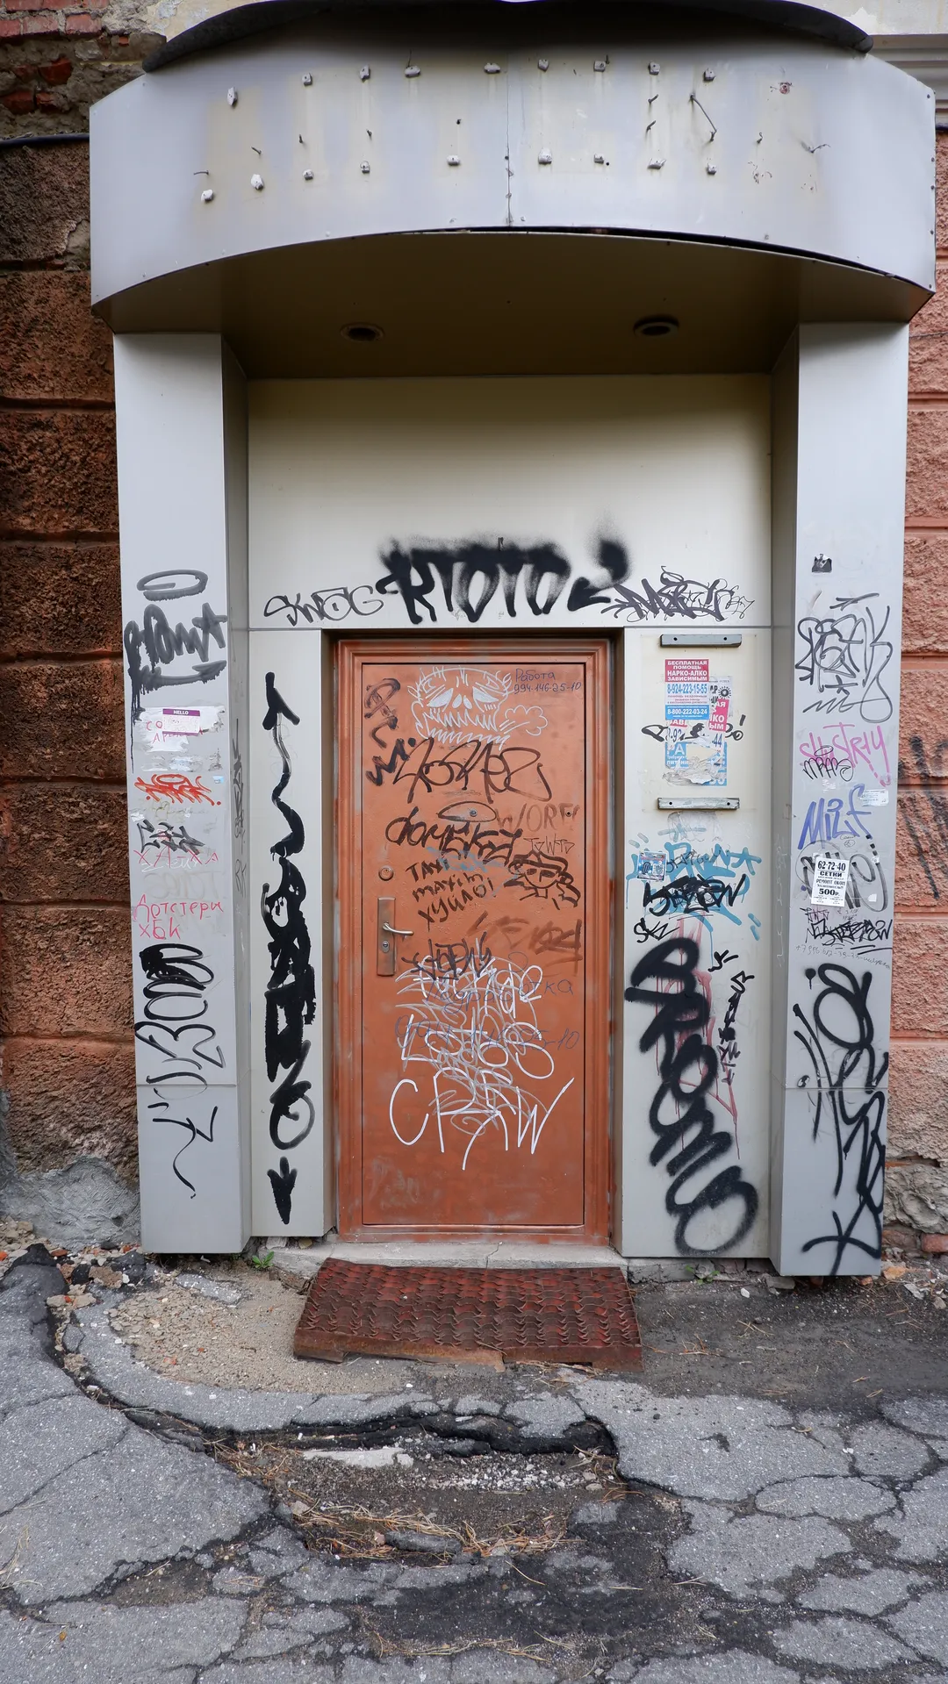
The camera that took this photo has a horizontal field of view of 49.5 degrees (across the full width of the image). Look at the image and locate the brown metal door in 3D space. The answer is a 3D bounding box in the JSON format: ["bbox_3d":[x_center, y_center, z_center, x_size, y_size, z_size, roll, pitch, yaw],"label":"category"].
[{"bbox_3d":[0.000,0.341,3.620,0.965,2.110,0.100,0,1,1],"label":"brown metal door"}]

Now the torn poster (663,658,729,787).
[{"bbox_3d":[0.734,-0.394,3.400,0.218,0.427,0.010,0,1,1],"label":"torn poster"}]

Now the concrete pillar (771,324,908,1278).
[{"bbox_3d":[1.140,-0.090,3.250,0.325,2.930,0.320,0,1,1],"label":"concrete pillar"}]

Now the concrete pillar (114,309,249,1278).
[{"bbox_3d":[-0.915,-0.107,3.280,0.325,2.850,0.320,0,1,1],"label":"concrete pillar"}]

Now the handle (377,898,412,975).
[{"bbox_3d":[-0.278,0.331,3.590,0.120,0.272,0.065,0,1,1],"label":"handle"}]

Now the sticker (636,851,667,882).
[{"bbox_3d":[0.586,0.085,3.400,0.088,0.090,0.005,6,1,1],"label":"sticker"}]

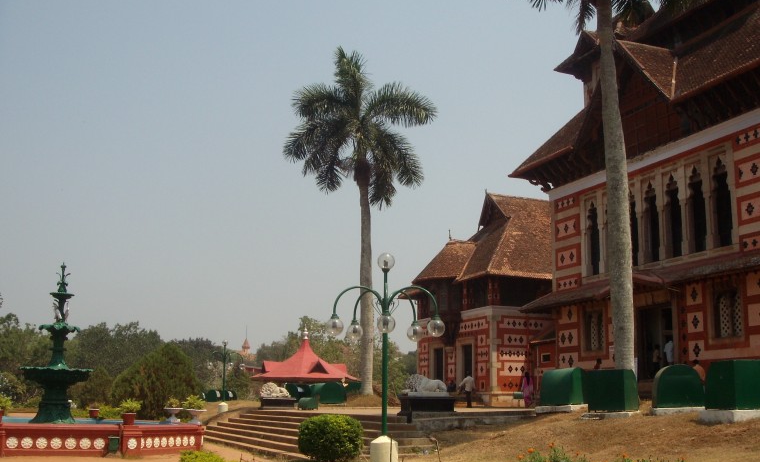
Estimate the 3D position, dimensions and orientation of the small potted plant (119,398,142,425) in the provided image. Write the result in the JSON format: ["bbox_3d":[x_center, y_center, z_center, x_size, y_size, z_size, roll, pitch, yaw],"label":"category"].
[{"bbox_3d":[-6.300,4.569,21.066,0.600,0.666,0.580,0,-11,0],"label":"small potted plant"}]

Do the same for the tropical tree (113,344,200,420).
[{"bbox_3d":[-11.681,7.889,43.408,4.600,4.147,4.600,0,-11,0],"label":"tropical tree"}]

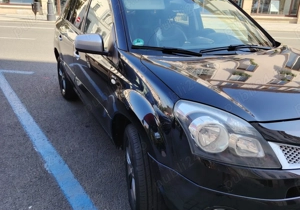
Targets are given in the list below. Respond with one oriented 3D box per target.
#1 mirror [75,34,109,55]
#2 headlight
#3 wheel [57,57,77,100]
[{"bbox_3d":[-0.459,-0.468,2.183,0.267,0.188,0.158,-9,24,-25],"label":"mirror"},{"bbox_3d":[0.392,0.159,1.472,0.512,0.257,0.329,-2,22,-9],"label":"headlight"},{"bbox_3d":[-1.246,-0.421,4.279,0.225,0.700,0.700,-9,24,-25],"label":"wheel"}]

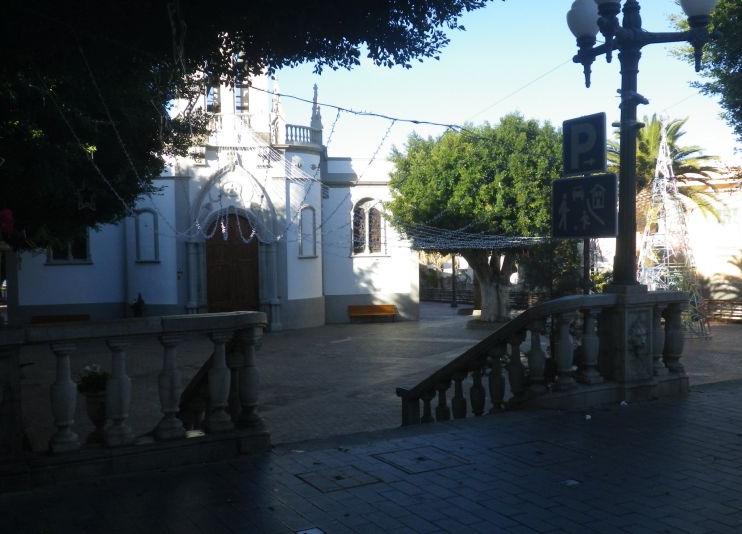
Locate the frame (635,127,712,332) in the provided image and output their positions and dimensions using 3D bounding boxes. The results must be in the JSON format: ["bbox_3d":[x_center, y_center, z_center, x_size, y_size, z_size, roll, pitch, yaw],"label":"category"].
[{"bbox_3d":[9.408,-1.294,22.433,2.850,6.672,2.850,-2,3,-26],"label":"frame"}]

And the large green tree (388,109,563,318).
[{"bbox_3d":[4.182,-1.645,25.113,6.900,7.499,6.700,-1,3,0],"label":"large green tree"}]

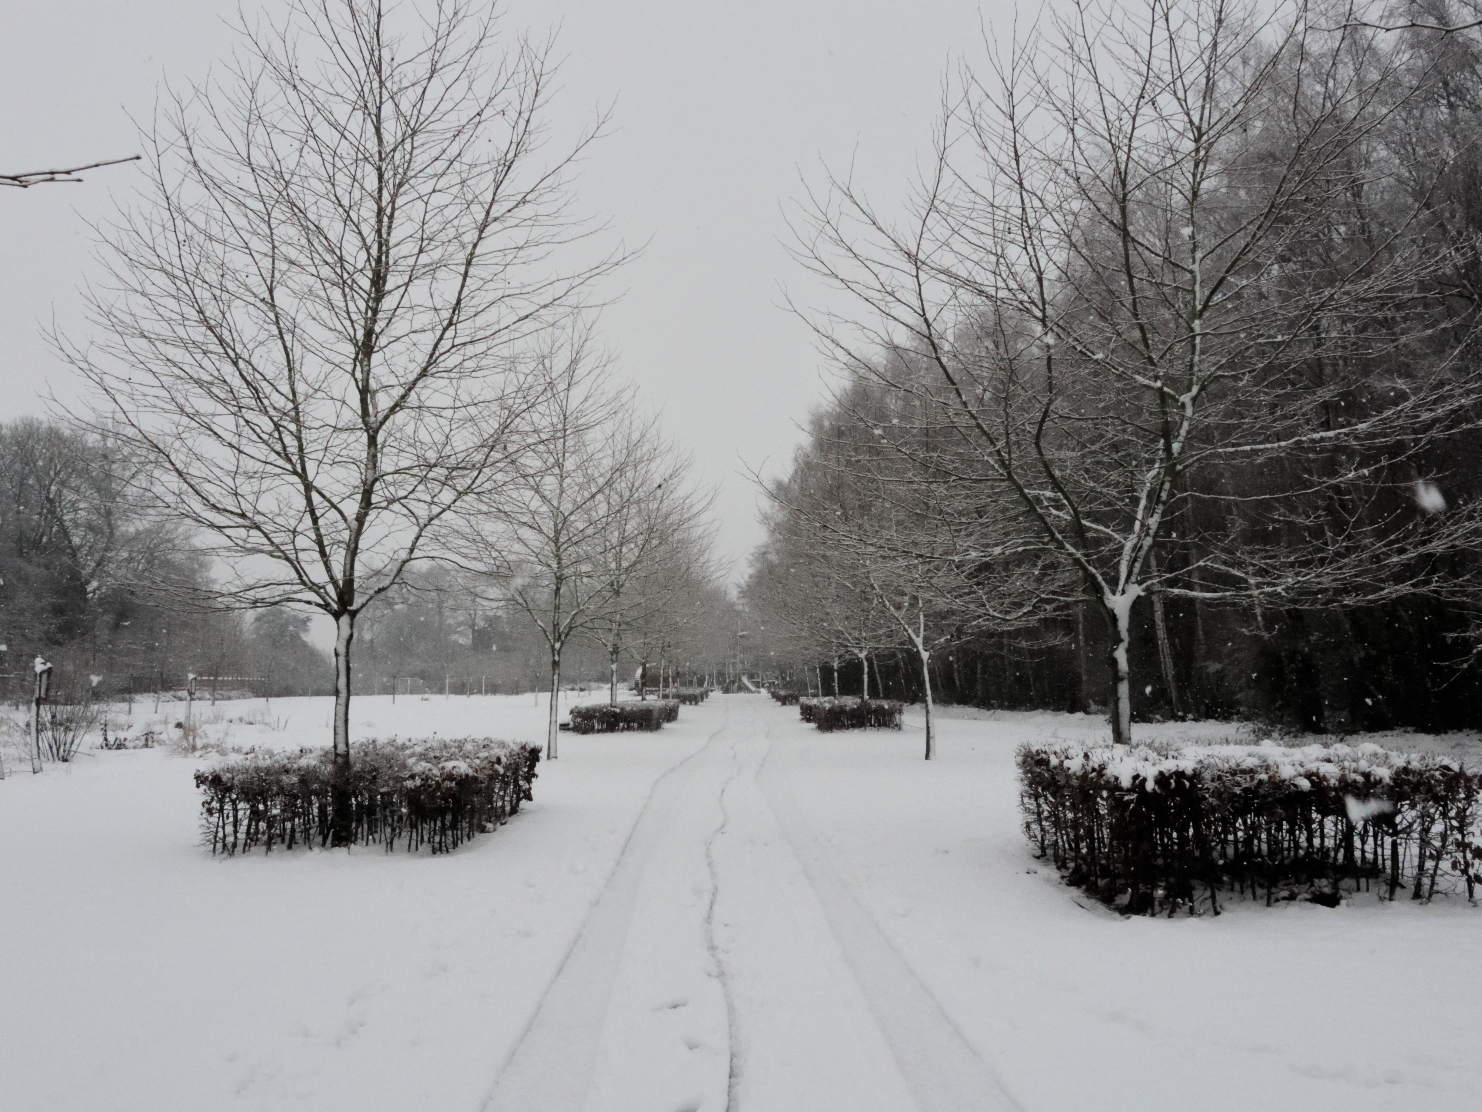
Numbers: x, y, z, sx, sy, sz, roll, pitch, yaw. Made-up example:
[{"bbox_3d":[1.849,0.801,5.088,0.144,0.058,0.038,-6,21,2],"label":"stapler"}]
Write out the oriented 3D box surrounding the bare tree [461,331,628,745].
[{"bbox_3d":[-3.800,-0.250,23.843,3.800,8.400,3.800,0,-6,0],"label":"bare tree"}]

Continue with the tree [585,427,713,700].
[{"bbox_3d":[-2.950,0.655,36.415,4.000,9.100,4.000,0,-6,0],"label":"tree"}]

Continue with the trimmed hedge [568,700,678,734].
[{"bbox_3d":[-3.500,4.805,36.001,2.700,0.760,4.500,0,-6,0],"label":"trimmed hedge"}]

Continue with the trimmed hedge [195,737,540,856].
[{"bbox_3d":[-3.600,2.422,12.169,2.500,0.760,3.300,0,-6,0],"label":"trimmed hedge"}]

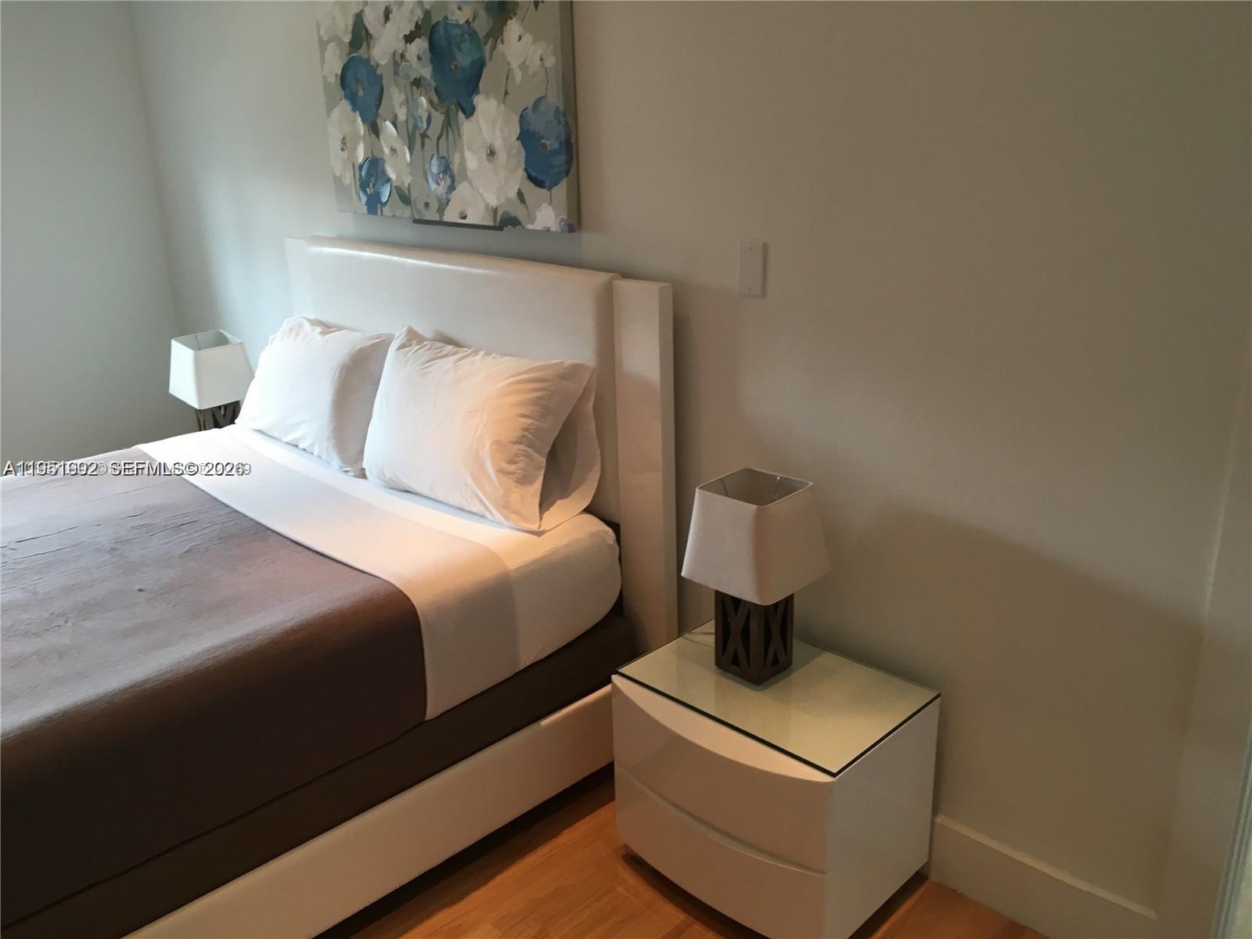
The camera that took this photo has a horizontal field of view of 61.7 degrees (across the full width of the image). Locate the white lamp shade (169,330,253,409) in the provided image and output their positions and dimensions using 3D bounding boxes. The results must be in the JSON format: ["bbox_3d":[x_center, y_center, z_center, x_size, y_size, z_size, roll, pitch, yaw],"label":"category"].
[{"bbox_3d":[-1.413,-0.347,3.570,0.223,0.190,0.223,-18,30,-42],"label":"white lamp shade"}]

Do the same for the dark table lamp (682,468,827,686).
[{"bbox_3d":[0.260,0.218,2.107,0.223,0.390,0.223,-18,24,-42],"label":"dark table lamp"}]

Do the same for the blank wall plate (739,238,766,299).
[{"bbox_3d":[0.260,-0.414,2.170,0.070,0.115,0.006,16,25,42],"label":"blank wall plate"}]

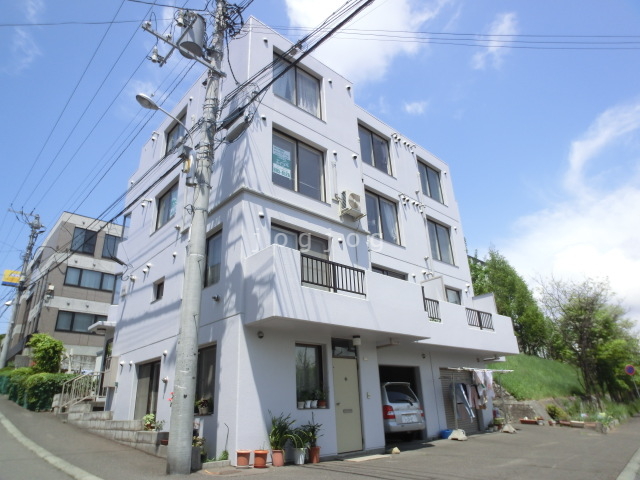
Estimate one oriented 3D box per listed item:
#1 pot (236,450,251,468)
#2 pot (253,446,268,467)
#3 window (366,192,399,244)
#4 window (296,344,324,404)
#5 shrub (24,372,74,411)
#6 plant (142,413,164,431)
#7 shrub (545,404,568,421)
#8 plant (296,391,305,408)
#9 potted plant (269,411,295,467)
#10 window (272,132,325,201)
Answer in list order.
[{"bbox_3d":[-1.265,3.646,6.450,0.225,0.255,0.225,-2,-25,-1],"label":"pot"},{"bbox_3d":[-1.063,3.905,6.930,0.262,0.262,0.262,-2,-22,-1],"label":"pot"},{"bbox_3d":[2.060,-0.718,12.967,1.825,1.640,0.120,17,-29,-40],"label":"window"},{"bbox_3d":[-0.281,2.933,8.327,0.850,1.270,0.120,18,-32,-37],"label":"window"},{"bbox_3d":[-12.620,7.123,18.142,1.496,1.632,1.632,17,-29,-40],"label":"shrub"},{"bbox_3d":[-3.544,3.902,8.329,0.313,0.347,0.394,17,-29,-40],"label":"plant"},{"bbox_3d":[8.942,6.530,14.592,0.750,0.650,0.700,18,-32,-37],"label":"shrub"},{"bbox_3d":[-0.409,3.394,8.259,0.170,0.354,0.170,-2,-22,-1],"label":"plant"},{"bbox_3d":[-0.733,3.727,7.304,0.394,0.911,0.367,17,-29,-40],"label":"potted plant"},{"bbox_3d":[-0.580,-1.973,10.652,1.945,1.795,0.122,17,-29,-40],"label":"window"}]

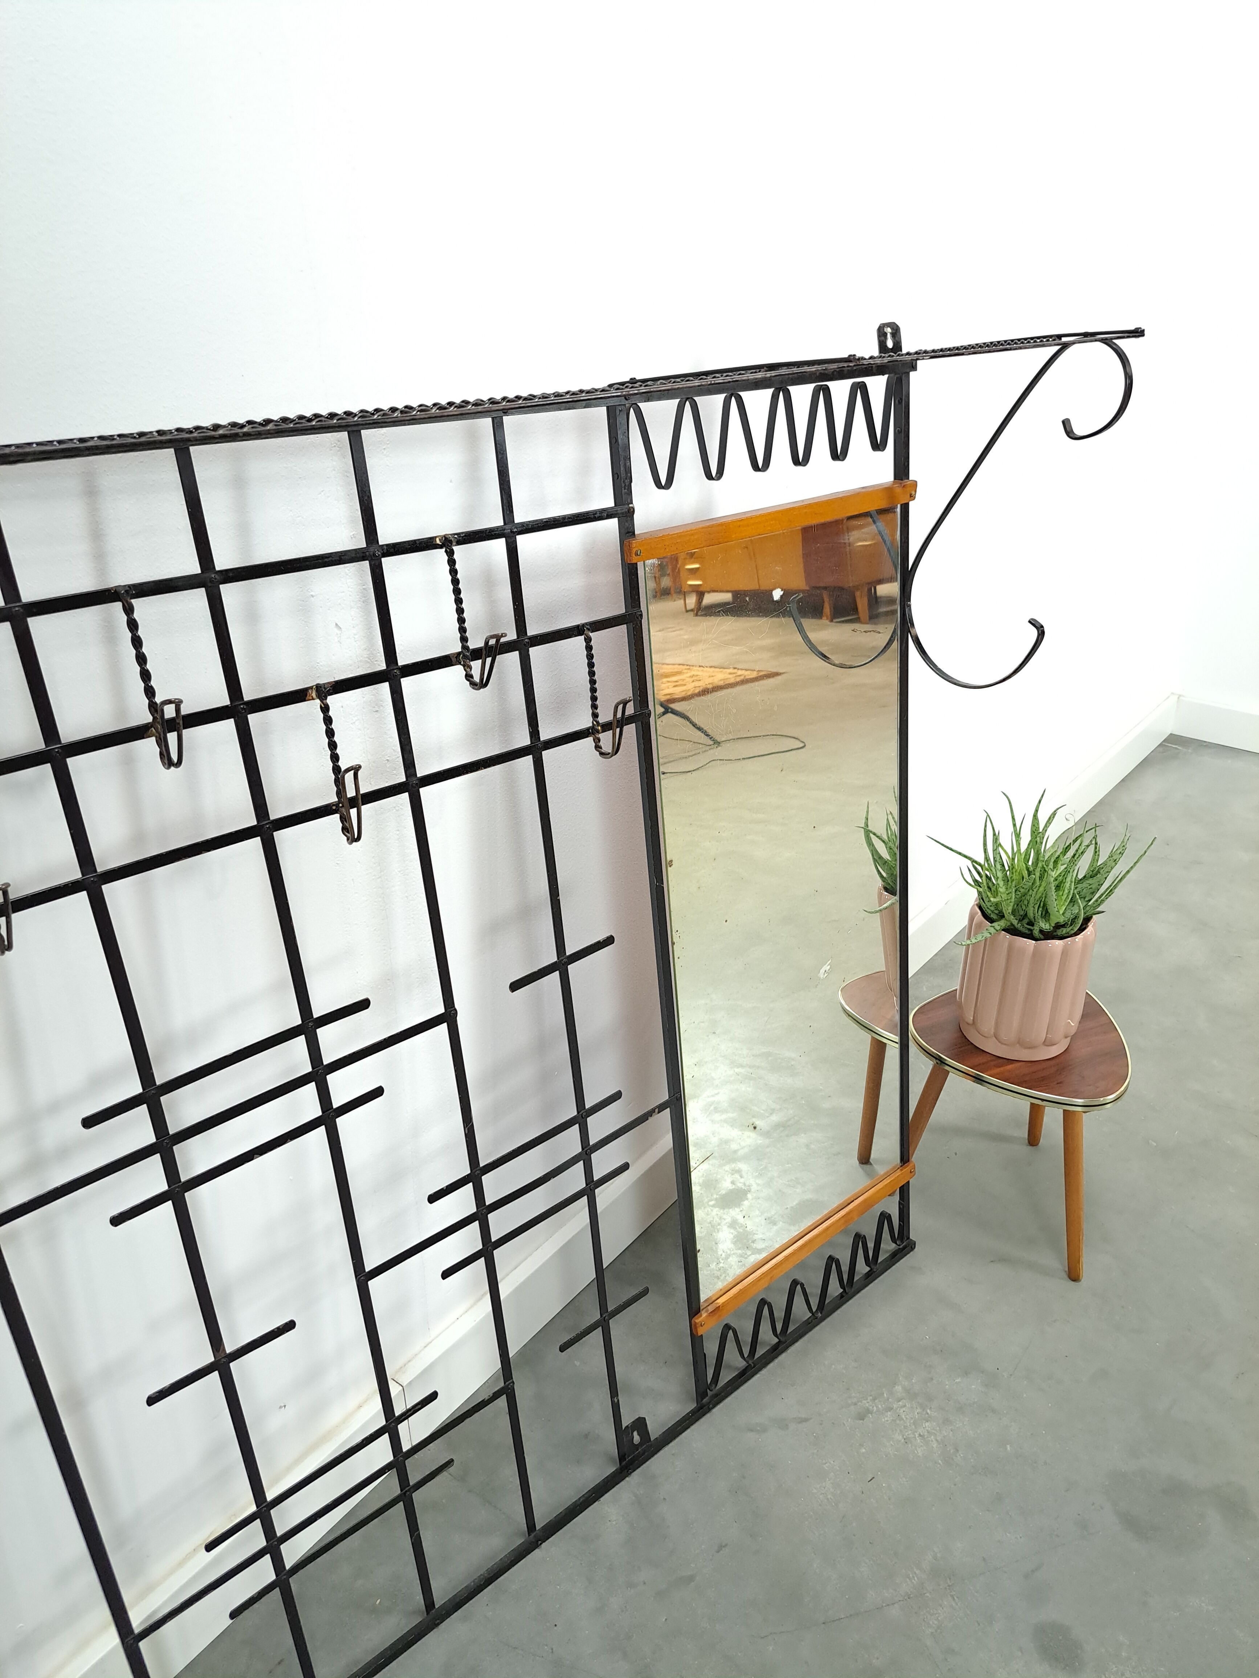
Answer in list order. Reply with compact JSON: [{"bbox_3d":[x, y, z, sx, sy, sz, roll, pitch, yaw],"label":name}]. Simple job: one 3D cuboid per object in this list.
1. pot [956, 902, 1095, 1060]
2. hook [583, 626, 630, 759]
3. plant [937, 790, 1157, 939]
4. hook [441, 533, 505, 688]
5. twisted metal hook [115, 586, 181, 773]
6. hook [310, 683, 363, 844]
[{"bbox_3d":[0.547,0.180,1.616,0.167,0.198,0.167,-1,27,1],"label":"pot"},{"bbox_3d":[-0.017,-0.135,1.091,0.019,0.134,0.053,-21,26,-35],"label":"hook"},{"bbox_3d":[0.544,0.036,1.538,0.290,0.192,0.267,-1,27,1],"label":"plant"},{"bbox_3d":[-0.127,-0.188,0.978,0.019,0.135,0.058,-21,26,-35],"label":"hook"},{"bbox_3d":[-0.334,-0.111,0.829,0.019,0.136,0.052,-21,26,-35],"label":"twisted metal hook"},{"bbox_3d":[-0.229,-0.057,0.942,0.019,0.139,0.044,-21,26,-35],"label":"hook"}]

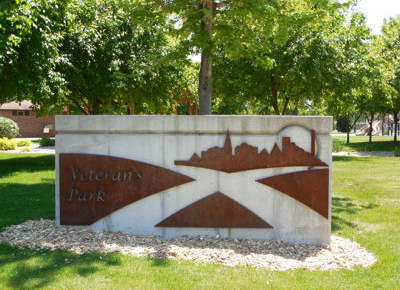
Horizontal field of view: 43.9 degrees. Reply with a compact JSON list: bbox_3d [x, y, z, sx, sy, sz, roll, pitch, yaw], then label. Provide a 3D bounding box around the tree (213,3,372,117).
[{"bbox_3d":[4.018,-2.928,21.873,6.900,6.512,6.700,0,3,0],"label":"tree"}]

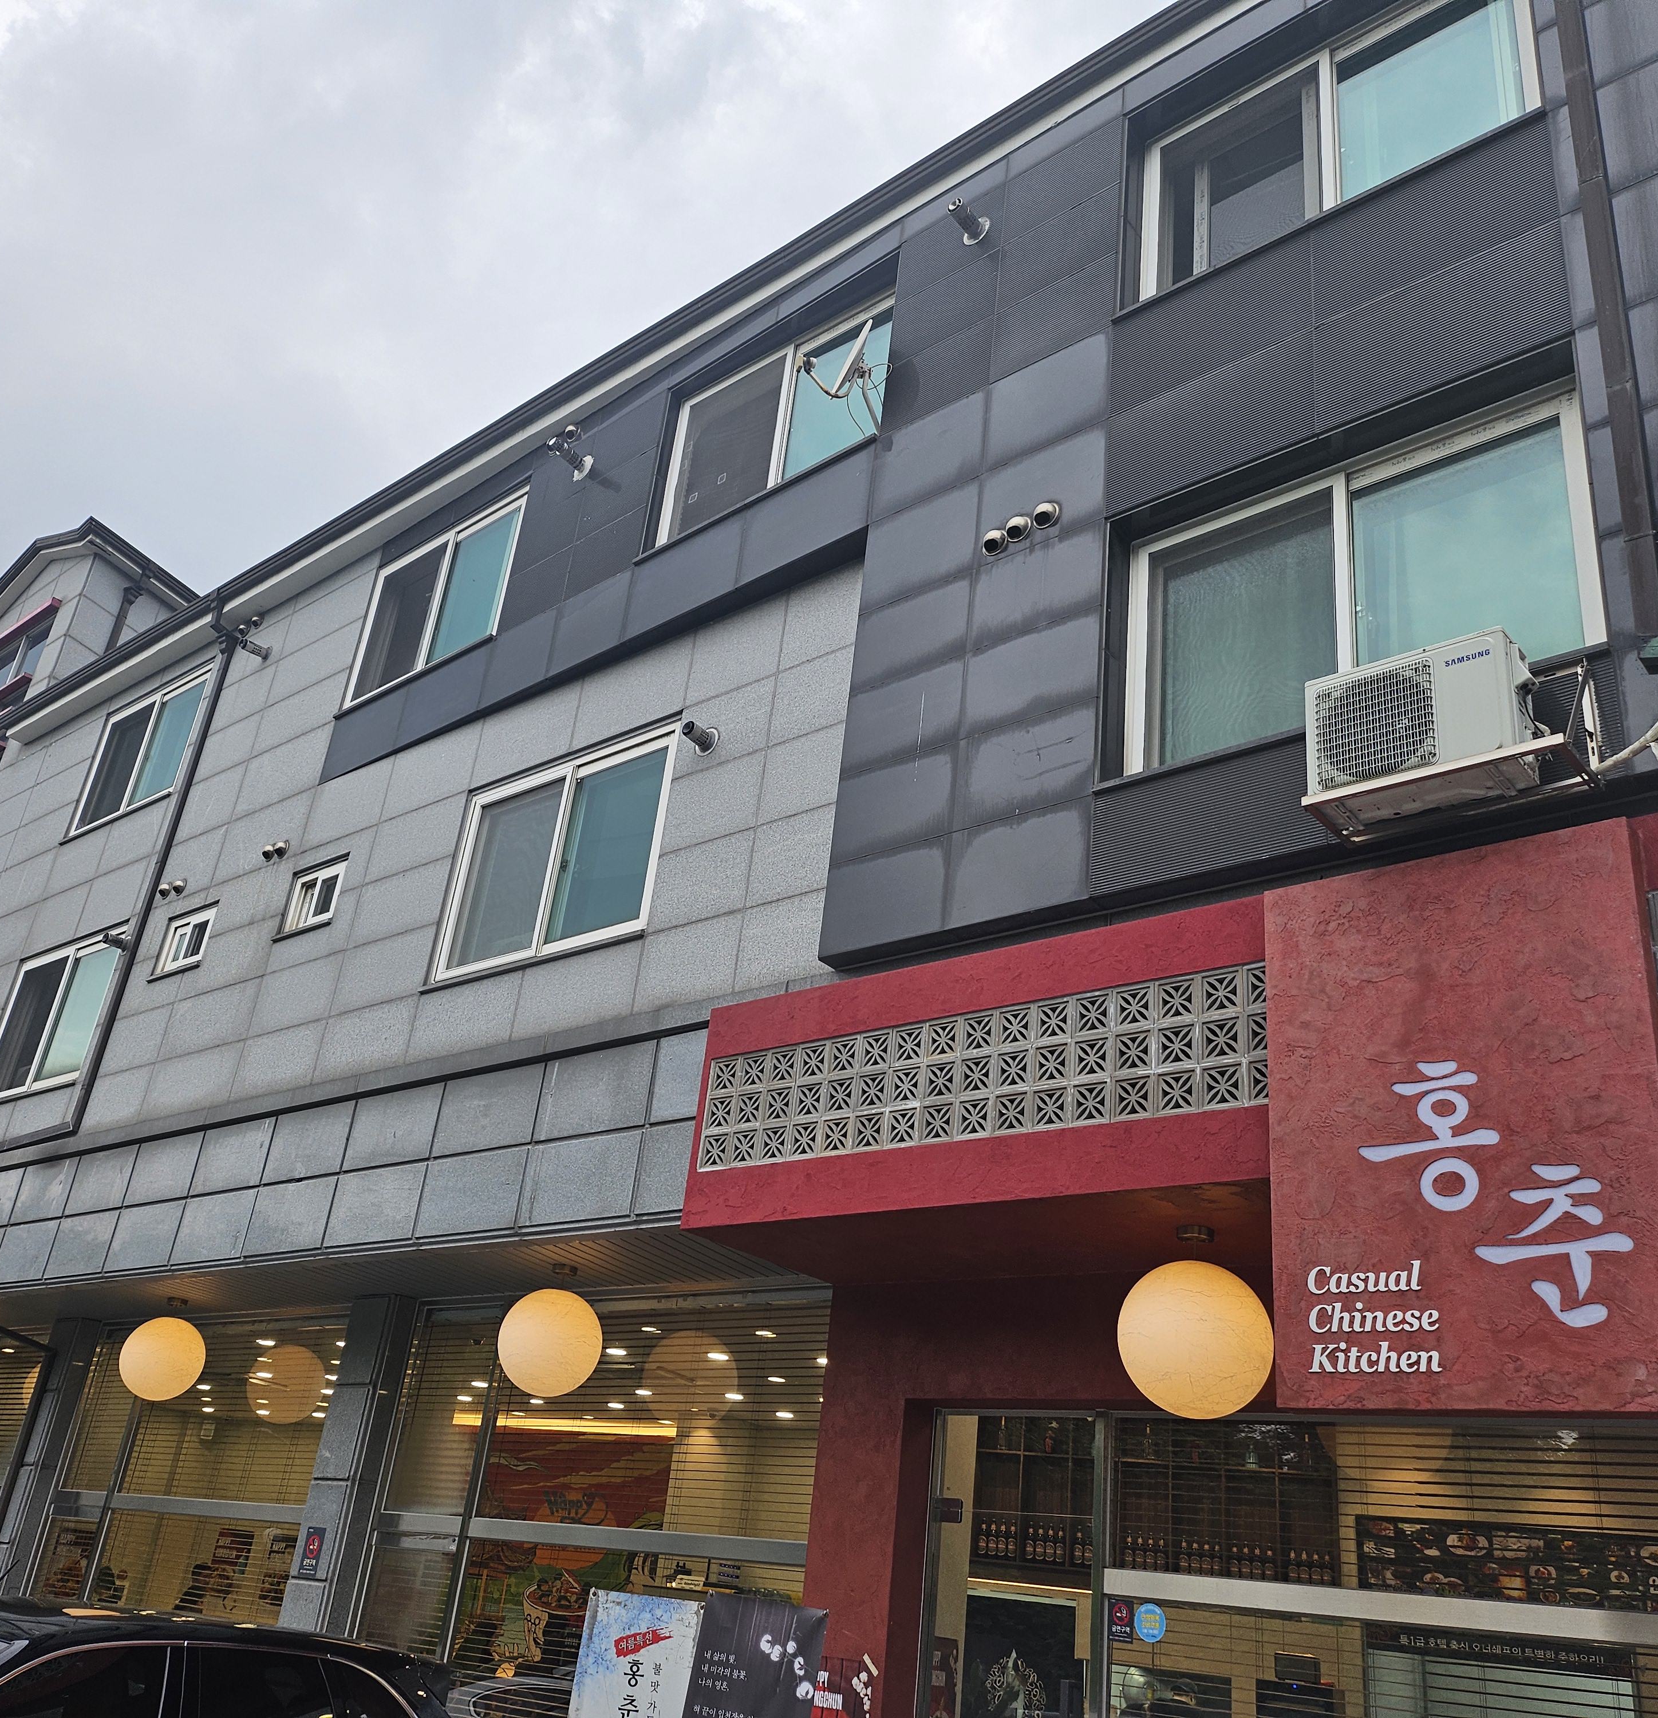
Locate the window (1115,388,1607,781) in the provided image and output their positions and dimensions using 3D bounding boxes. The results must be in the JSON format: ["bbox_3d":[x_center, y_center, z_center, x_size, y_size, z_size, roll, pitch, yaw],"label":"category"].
[{"bbox_3d":[2.344,-1.121,7.192,2.204,1.513,0.130,-15,-33,38],"label":"window"}]

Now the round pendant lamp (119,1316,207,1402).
[{"bbox_3d":[-4.980,3.740,11.882,0.610,0.610,0.610,-15,-33,38],"label":"round pendant lamp"}]

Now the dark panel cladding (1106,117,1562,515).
[{"bbox_3d":[2.348,-2.516,7.595,2.243,1.322,0.120,-15,-33,38],"label":"dark panel cladding"}]

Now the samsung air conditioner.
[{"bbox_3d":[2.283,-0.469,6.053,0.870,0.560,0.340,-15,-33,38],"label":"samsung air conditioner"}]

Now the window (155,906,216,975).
[{"bbox_3d":[-5.496,0.739,13.712,0.829,0.495,0.110,-15,-33,38],"label":"window"}]

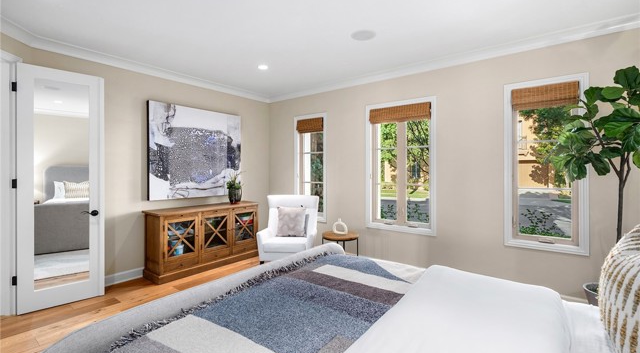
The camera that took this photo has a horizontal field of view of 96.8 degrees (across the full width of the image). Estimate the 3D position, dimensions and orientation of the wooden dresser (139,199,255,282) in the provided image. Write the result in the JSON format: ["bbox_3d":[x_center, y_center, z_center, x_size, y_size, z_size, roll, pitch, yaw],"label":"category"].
[{"bbox_3d":[-1.649,0.898,4.219,0.403,0.846,1.550,1,1,38],"label":"wooden dresser"}]

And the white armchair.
[{"bbox_3d":[-0.491,0.820,4.520,0.826,1.005,0.746,0,1,10],"label":"white armchair"}]

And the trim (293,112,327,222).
[{"bbox_3d":[-0.169,-0.145,4.832,0.702,1.778,0.070,1,1,38],"label":"trim"}]

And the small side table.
[{"bbox_3d":[0.283,1.065,3.885,0.502,0.541,0.502,0,1,0],"label":"small side table"}]

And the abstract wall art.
[{"bbox_3d":[-1.807,-0.344,4.302,0.050,1.320,1.445,1,1,38],"label":"abstract wall art"}]

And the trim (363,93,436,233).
[{"bbox_3d":[1.076,-0.133,3.876,0.995,1.762,0.070,1,1,38],"label":"trim"}]

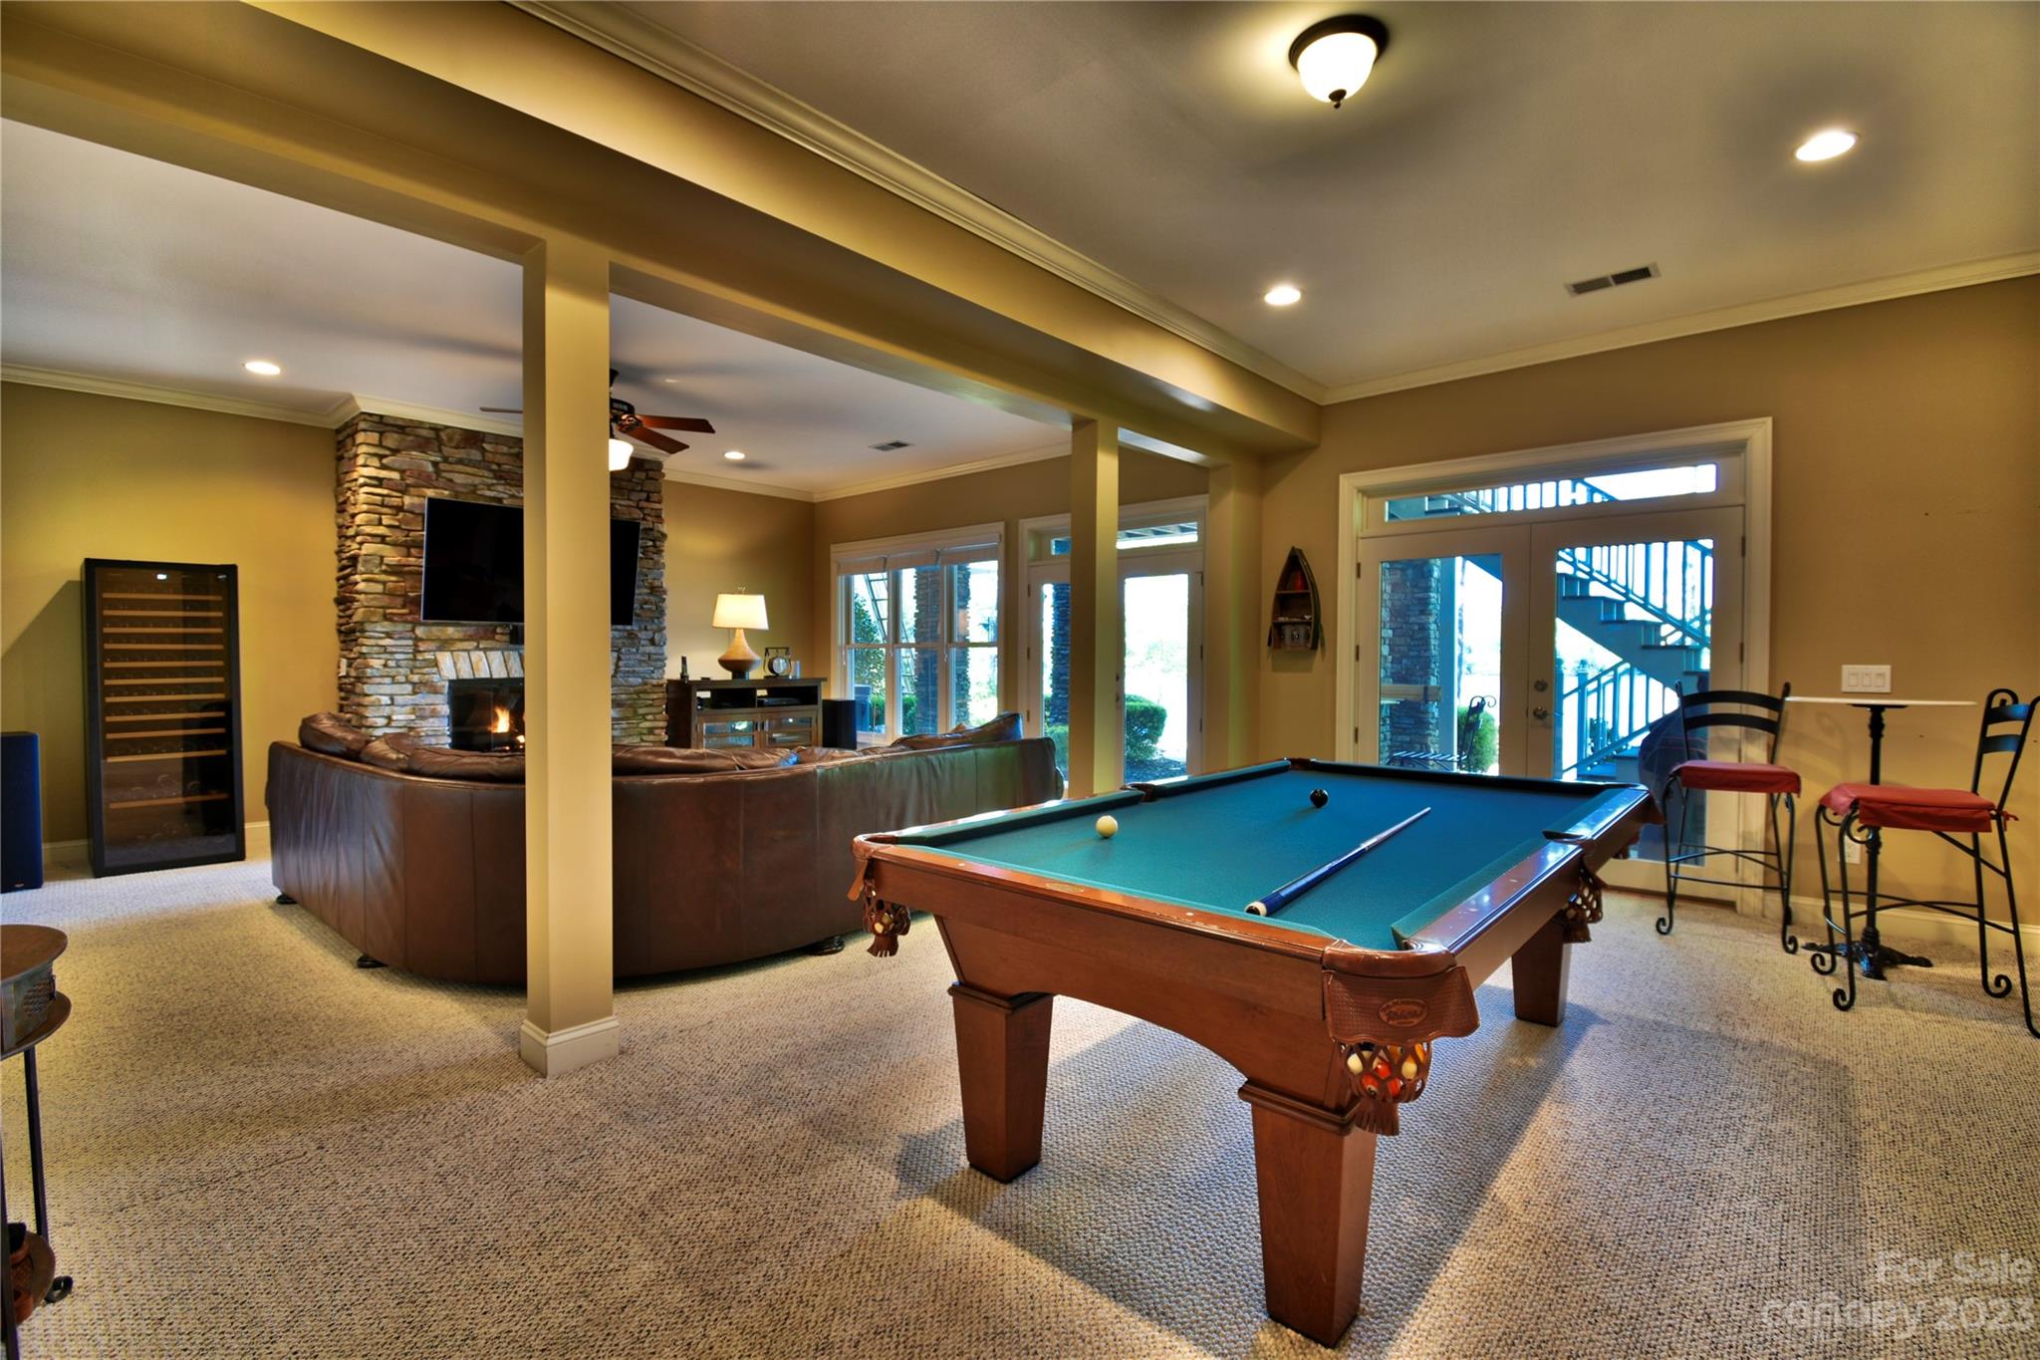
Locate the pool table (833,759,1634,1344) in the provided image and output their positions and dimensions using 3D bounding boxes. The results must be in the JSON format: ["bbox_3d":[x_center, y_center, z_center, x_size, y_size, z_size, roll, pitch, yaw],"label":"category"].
[{"bbox_3d":[0.941,0.790,2.584,1.375,0.788,2.583,2,2,42],"label":"pool table"}]

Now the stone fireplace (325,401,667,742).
[{"bbox_3d":[-3.886,-0.372,6.577,0.641,2.817,2.058,2,2,42],"label":"stone fireplace"}]

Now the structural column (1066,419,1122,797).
[{"bbox_3d":[0.392,-0.106,4.533,0.202,2.451,0.202,2,2,42],"label":"structural column"}]

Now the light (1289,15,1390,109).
[{"bbox_3d":[0.897,-1.714,2.399,0.270,0.190,0.270,2,2,42],"label":"light"}]

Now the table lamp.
[{"bbox_3d":[-2.577,-0.402,7.907,0.510,0.800,0.510,2,2,42],"label":"table lamp"}]

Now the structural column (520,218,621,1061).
[{"bbox_3d":[-1.405,-0.071,2.652,0.202,2.464,0.202,2,2,42],"label":"structural column"}]

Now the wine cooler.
[{"bbox_3d":[-5.108,0.203,5.078,0.643,1.745,0.621,2,2,42],"label":"wine cooler"}]

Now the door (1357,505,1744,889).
[{"bbox_3d":[2.890,0.114,4.891,1.917,1.986,0.059,2,2,42],"label":"door"}]

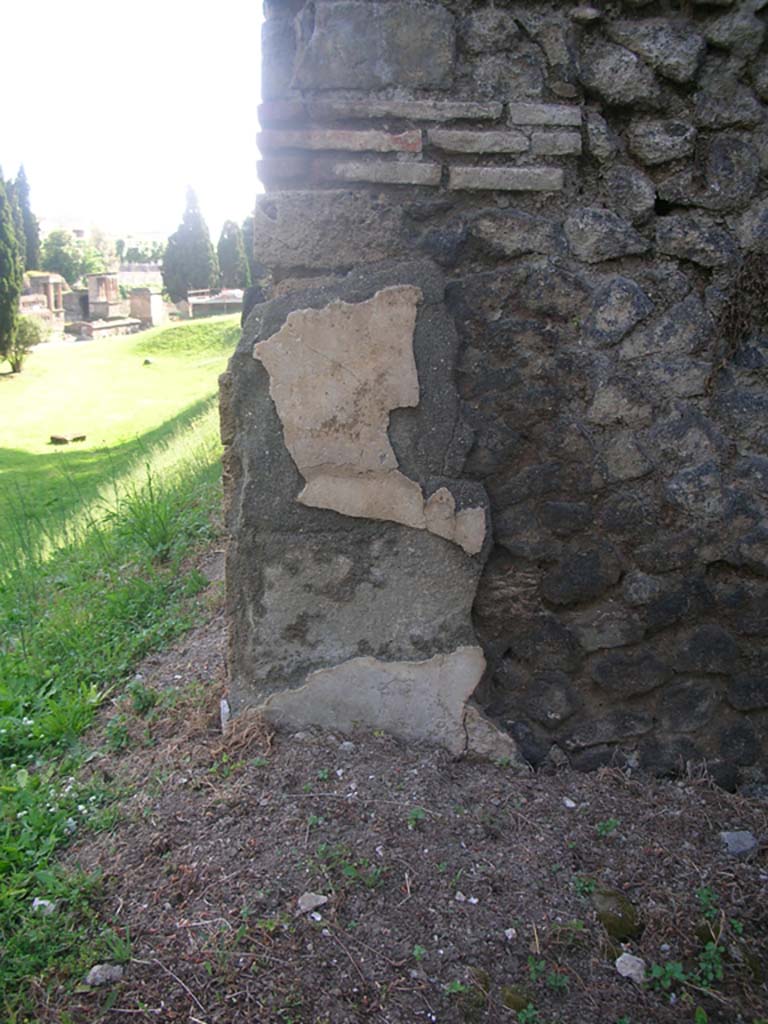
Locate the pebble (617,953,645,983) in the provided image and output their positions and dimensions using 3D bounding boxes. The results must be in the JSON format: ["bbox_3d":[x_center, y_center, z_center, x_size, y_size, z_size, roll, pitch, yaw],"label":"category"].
[{"bbox_3d":[0.408,0.753,1.708,0.048,0.037,0.045,0,14,0],"label":"pebble"}]

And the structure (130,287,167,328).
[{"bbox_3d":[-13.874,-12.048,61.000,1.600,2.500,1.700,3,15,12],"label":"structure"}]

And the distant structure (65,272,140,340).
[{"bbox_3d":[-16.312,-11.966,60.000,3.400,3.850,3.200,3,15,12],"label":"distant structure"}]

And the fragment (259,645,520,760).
[{"bbox_3d":[0.015,0.436,2.390,0.602,0.284,0.060,0,14,0],"label":"fragment"}]

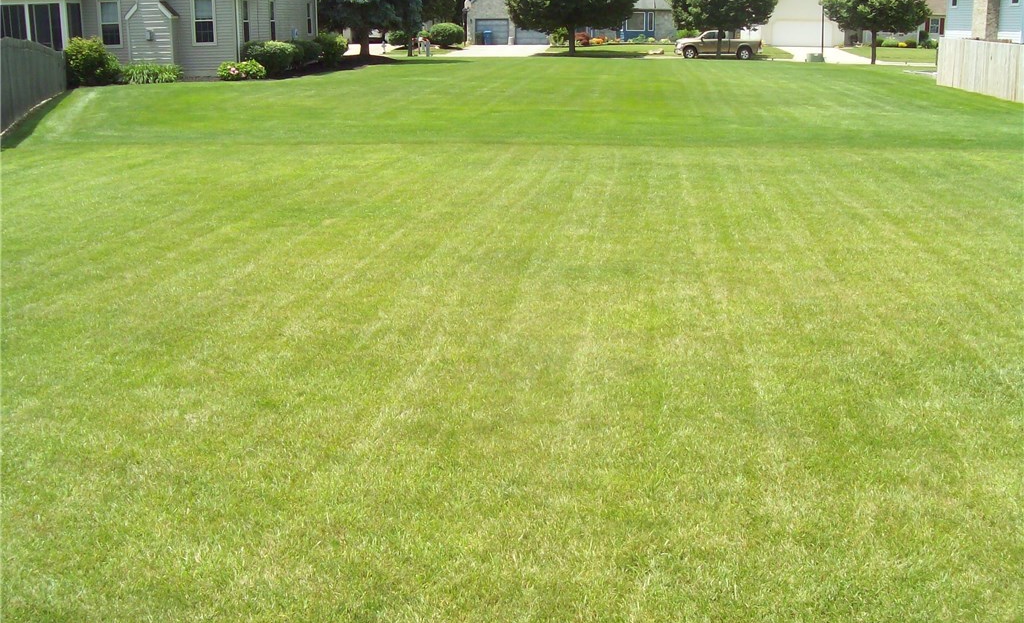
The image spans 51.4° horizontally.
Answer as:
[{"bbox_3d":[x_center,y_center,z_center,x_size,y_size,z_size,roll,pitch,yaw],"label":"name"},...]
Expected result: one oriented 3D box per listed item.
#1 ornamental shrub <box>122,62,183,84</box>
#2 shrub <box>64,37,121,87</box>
[{"bbox_3d":[-11.633,-7.697,34.400,2.004,0.632,1.100,2,15,6],"label":"ornamental shrub"},{"bbox_3d":[-13.327,-7.978,33.900,1.784,1.484,1.600,2,15,6],"label":"shrub"}]

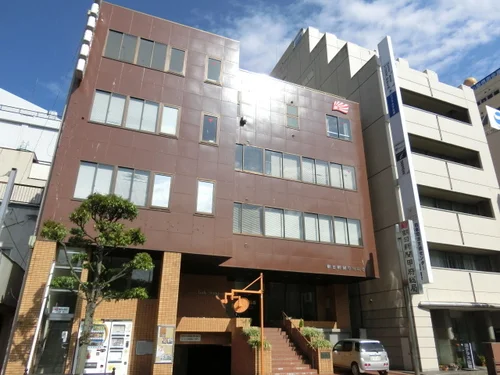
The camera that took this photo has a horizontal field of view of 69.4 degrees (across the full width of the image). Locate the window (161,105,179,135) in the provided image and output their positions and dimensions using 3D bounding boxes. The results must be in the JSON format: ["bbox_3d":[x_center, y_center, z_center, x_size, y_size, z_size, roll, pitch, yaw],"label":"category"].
[{"bbox_3d":[-3.535,-2.915,15.876,0.750,1.540,0.150,9,-23,-20],"label":"window"}]

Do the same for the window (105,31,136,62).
[{"bbox_3d":[-6.116,-6.651,17.120,1.283,1.558,0.200,9,-23,-18],"label":"window"}]

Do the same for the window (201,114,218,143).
[{"bbox_3d":[-1.882,-2.801,17.208,0.801,1.573,0.200,9,-23,-18],"label":"window"}]

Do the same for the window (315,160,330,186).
[{"bbox_3d":[4.366,-0.874,21.446,0.990,1.664,0.200,9,-23,-18],"label":"window"}]

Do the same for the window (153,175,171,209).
[{"bbox_3d":[-3.746,0.154,15.309,0.831,1.573,0.200,9,-23,-18],"label":"window"}]

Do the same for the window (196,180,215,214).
[{"bbox_3d":[-1.872,0.420,15.260,0.770,1.540,0.150,9,-23,-20],"label":"window"}]

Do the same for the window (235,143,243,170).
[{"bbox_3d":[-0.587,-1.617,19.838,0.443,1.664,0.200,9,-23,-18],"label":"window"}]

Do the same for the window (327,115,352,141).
[{"bbox_3d":[5.483,-3.699,22.416,1.736,1.587,0.150,9,-23,-20],"label":"window"}]

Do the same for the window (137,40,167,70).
[{"bbox_3d":[-4.546,-6.141,16.723,1.290,1.540,0.150,9,-23,-20],"label":"window"}]

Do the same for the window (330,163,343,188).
[{"bbox_3d":[5.274,-0.738,21.740,0.903,1.664,0.200,9,-23,-18],"label":"window"}]

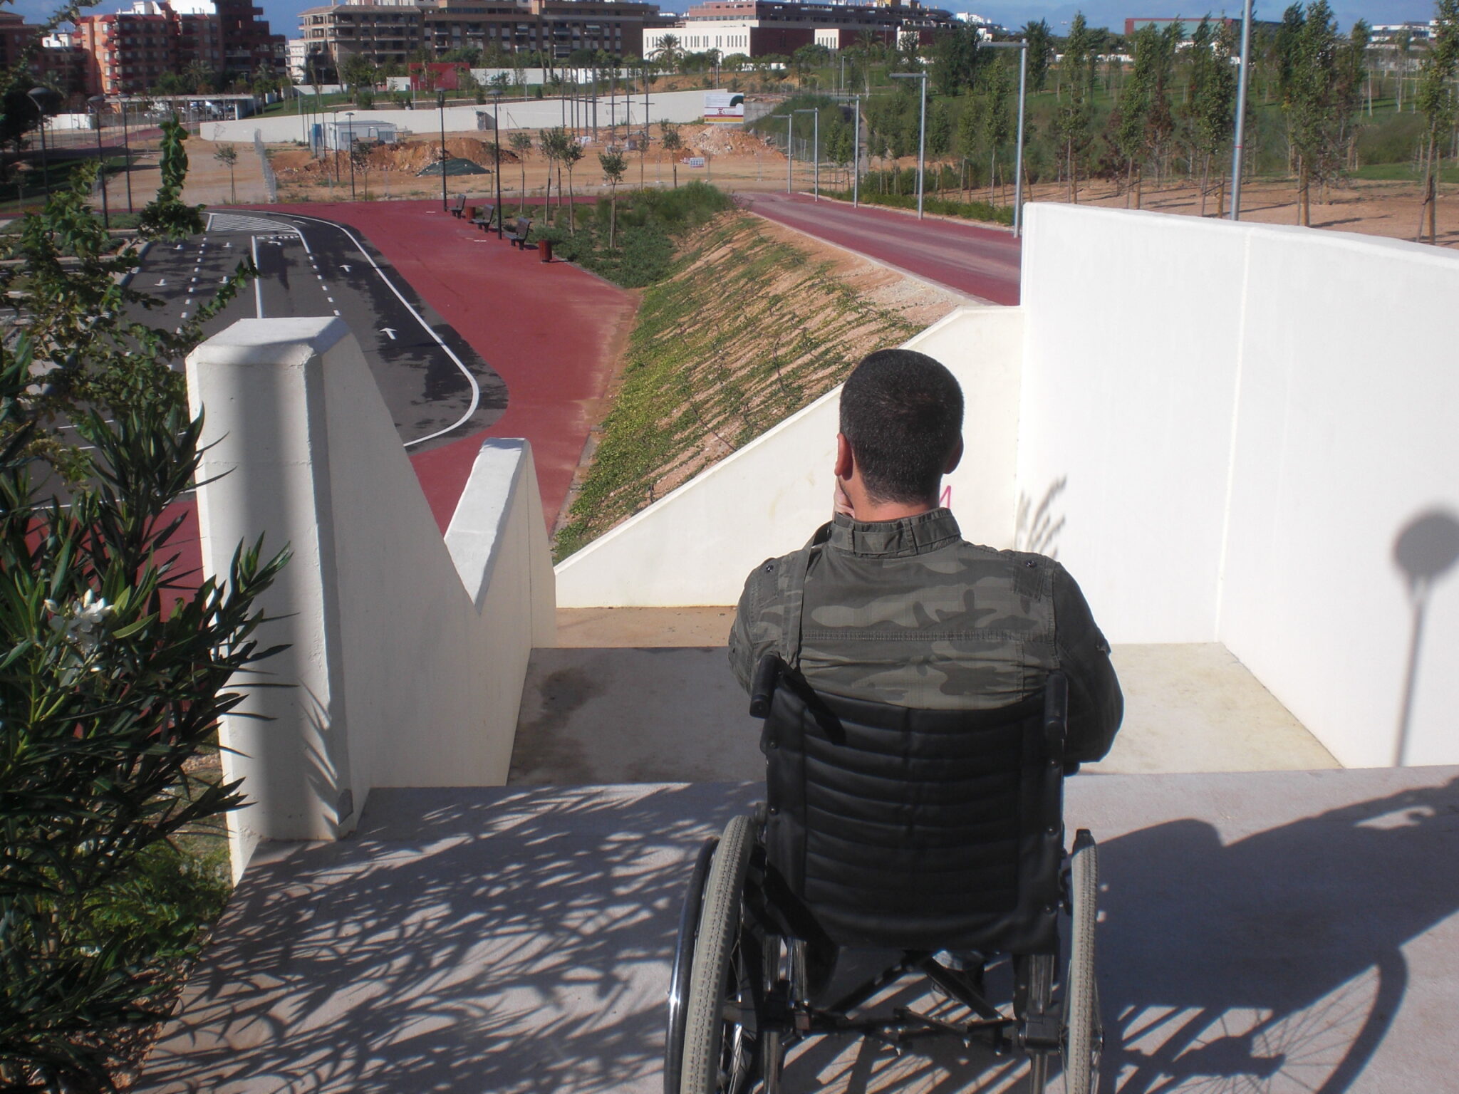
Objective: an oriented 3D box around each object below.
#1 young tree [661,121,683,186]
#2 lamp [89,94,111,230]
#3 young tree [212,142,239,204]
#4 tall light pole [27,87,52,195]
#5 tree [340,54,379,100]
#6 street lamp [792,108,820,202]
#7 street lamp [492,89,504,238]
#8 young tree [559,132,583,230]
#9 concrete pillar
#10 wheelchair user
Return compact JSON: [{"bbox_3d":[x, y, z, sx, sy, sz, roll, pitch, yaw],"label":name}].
[{"bbox_3d":[-2.619,-17.869,72.868,0.950,3.100,0.950,0,15,0],"label":"young tree"},{"bbox_3d":[-20.957,-12.788,53.491,0.660,4.400,0.660,0,15,0],"label":"lamp"},{"bbox_3d":[-20.531,-15.223,65.268,1.000,2.500,1.000,0,15,0],"label":"young tree"},{"bbox_3d":[-17.026,-9.174,39.972,0.640,4.400,0.640,0,15,0],"label":"tall light pole"},{"bbox_3d":[-42.174,-53.247,182.336,4.200,5.500,4.200,0,15,0],"label":"tree"},{"bbox_3d":[3.198,-16.358,67.070,1.050,3.850,0.170,-1,15,-3],"label":"street lamp"},{"bbox_3d":[-7.046,-11.614,48.652,0.420,4.400,0.420,0,15,0],"label":"street lamp"},{"bbox_3d":[-5.020,-11.553,50.747,0.760,3.050,0.760,0,15,0],"label":"young tree"},{"bbox_3d":[-1.034,0.085,3.777,0.310,1.150,0.420,-2,15,-4],"label":"concrete pillar"},{"bbox_3d":[0.307,0.257,2.634,0.560,1.250,0.750,2,16,7],"label":"wheelchair user"}]

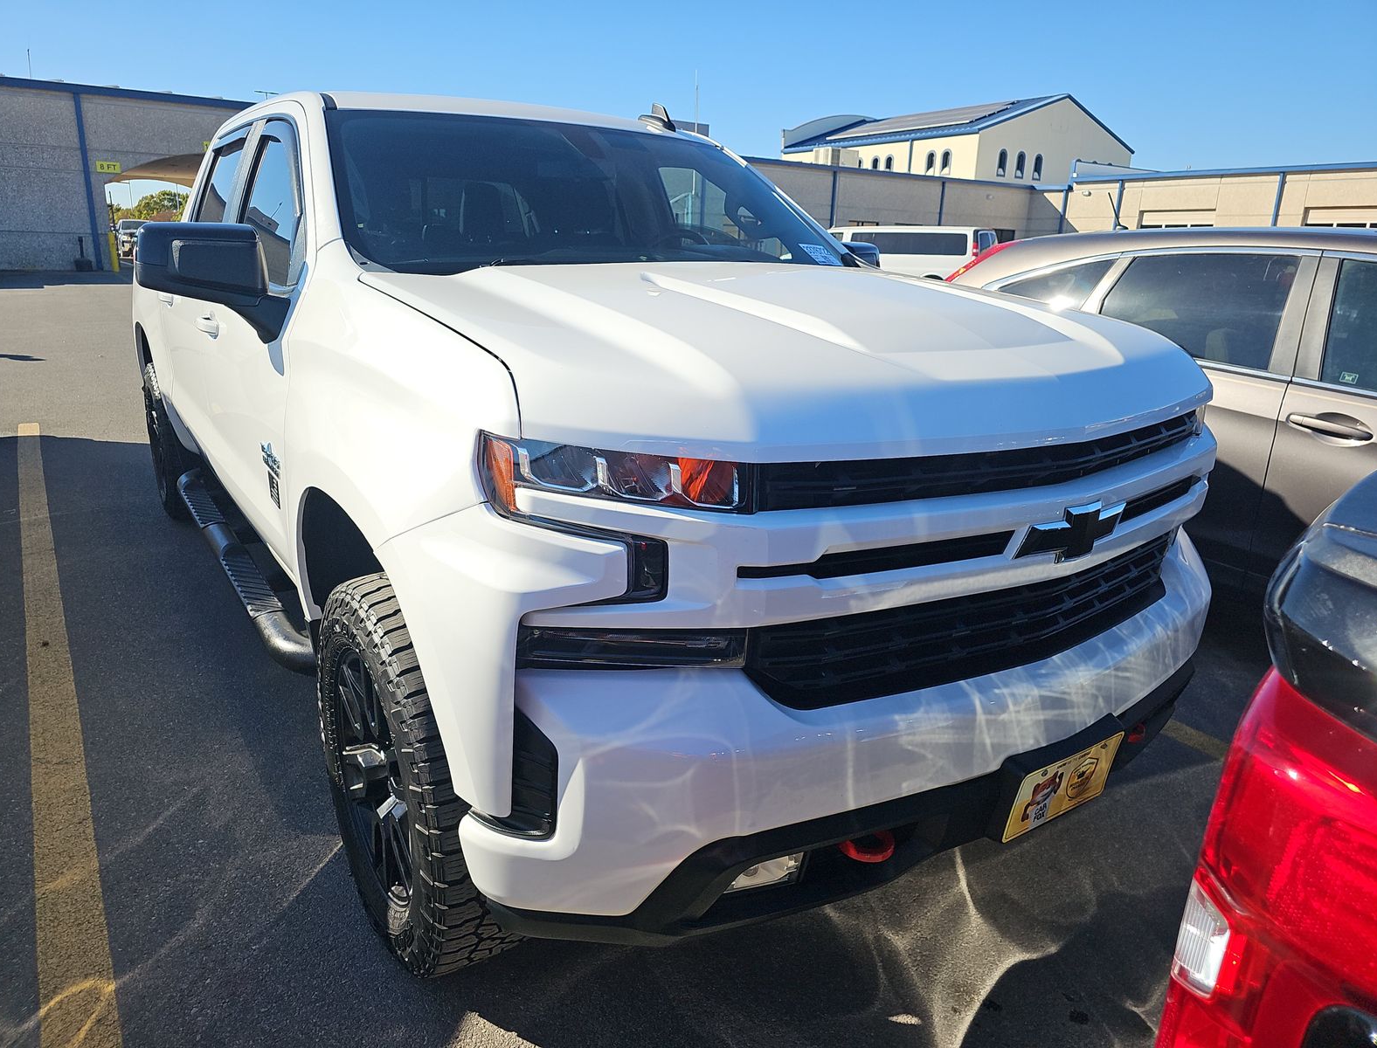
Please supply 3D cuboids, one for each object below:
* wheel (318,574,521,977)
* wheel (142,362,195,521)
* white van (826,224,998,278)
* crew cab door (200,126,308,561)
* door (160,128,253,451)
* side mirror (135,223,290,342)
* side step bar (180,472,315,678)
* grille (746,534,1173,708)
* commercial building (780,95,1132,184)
[{"bbox_3d":[-0.557,0.517,2.036,0.280,0.840,0.840,-9,21,-34],"label":"wheel"},{"bbox_3d":[-2.680,-0.487,4.954,0.280,0.840,0.840,-9,21,-34],"label":"wheel"},{"bbox_3d":[5.475,-7.078,25.544,5.800,2.090,2.000,14,20,36],"label":"white van"},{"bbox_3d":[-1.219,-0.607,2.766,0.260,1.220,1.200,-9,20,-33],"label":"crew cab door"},{"bbox_3d":[-1.817,-0.847,3.507,0.230,1.200,1.050,-9,21,-34],"label":"door"},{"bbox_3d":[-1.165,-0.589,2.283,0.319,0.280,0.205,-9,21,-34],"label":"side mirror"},{"bbox_3d":[-1.571,0.107,3.307,0.208,0.120,2.050,-9,21,-34],"label":"side step bar"},{"bbox_3d":[0.631,0.170,1.773,1.240,0.200,0.160,-9,20,-33],"label":"grille"},{"bbox_3d":[18.664,-23.885,67.372,16.228,11.354,18.068,-9,20,-33],"label":"commercial building"}]

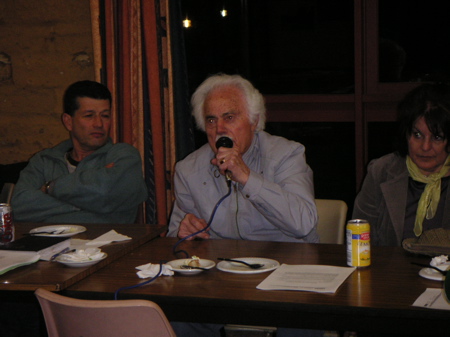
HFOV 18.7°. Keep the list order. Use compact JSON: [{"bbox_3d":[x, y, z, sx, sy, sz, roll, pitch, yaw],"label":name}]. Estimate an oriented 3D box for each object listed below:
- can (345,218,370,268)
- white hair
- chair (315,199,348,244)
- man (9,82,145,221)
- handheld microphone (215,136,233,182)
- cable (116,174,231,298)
[{"bbox_3d":[0.380,0.213,3.864,0.066,0.122,0.066,-2,9,0],"label":"can"},{"bbox_3d":[0.011,-0.207,4.280,0.235,0.195,0.245,-1,13,27],"label":"white hair"},{"bbox_3d":[0.145,0.537,4.401,0.470,0.810,0.530,1,9,19],"label":"chair"},{"bbox_3d":[-0.571,0.340,4.499,0.540,1.220,0.820,2,9,25],"label":"man"},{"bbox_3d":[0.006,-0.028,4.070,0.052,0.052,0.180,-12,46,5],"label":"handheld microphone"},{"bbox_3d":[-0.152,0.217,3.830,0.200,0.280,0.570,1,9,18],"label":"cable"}]

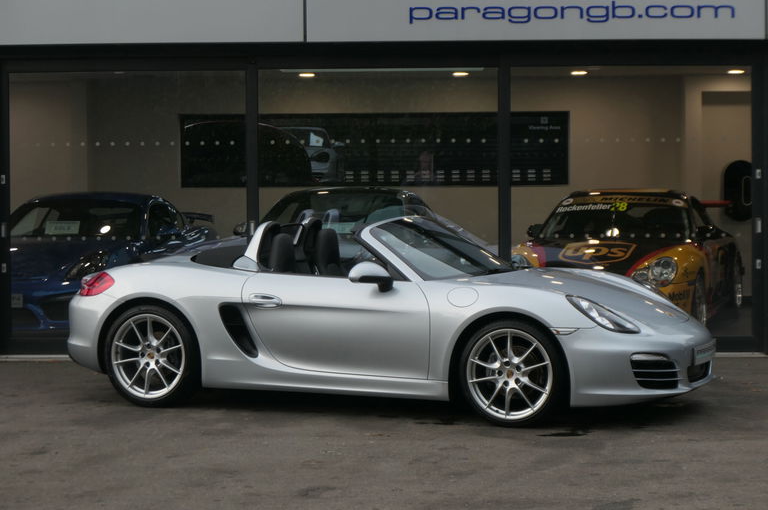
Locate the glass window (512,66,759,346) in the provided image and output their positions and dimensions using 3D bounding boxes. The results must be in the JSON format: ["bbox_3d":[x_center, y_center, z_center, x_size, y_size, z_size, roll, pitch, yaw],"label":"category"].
[{"bbox_3d":[1.979,-0.420,15.350,1.930,2.190,0.060,0,1,2],"label":"glass window"}]

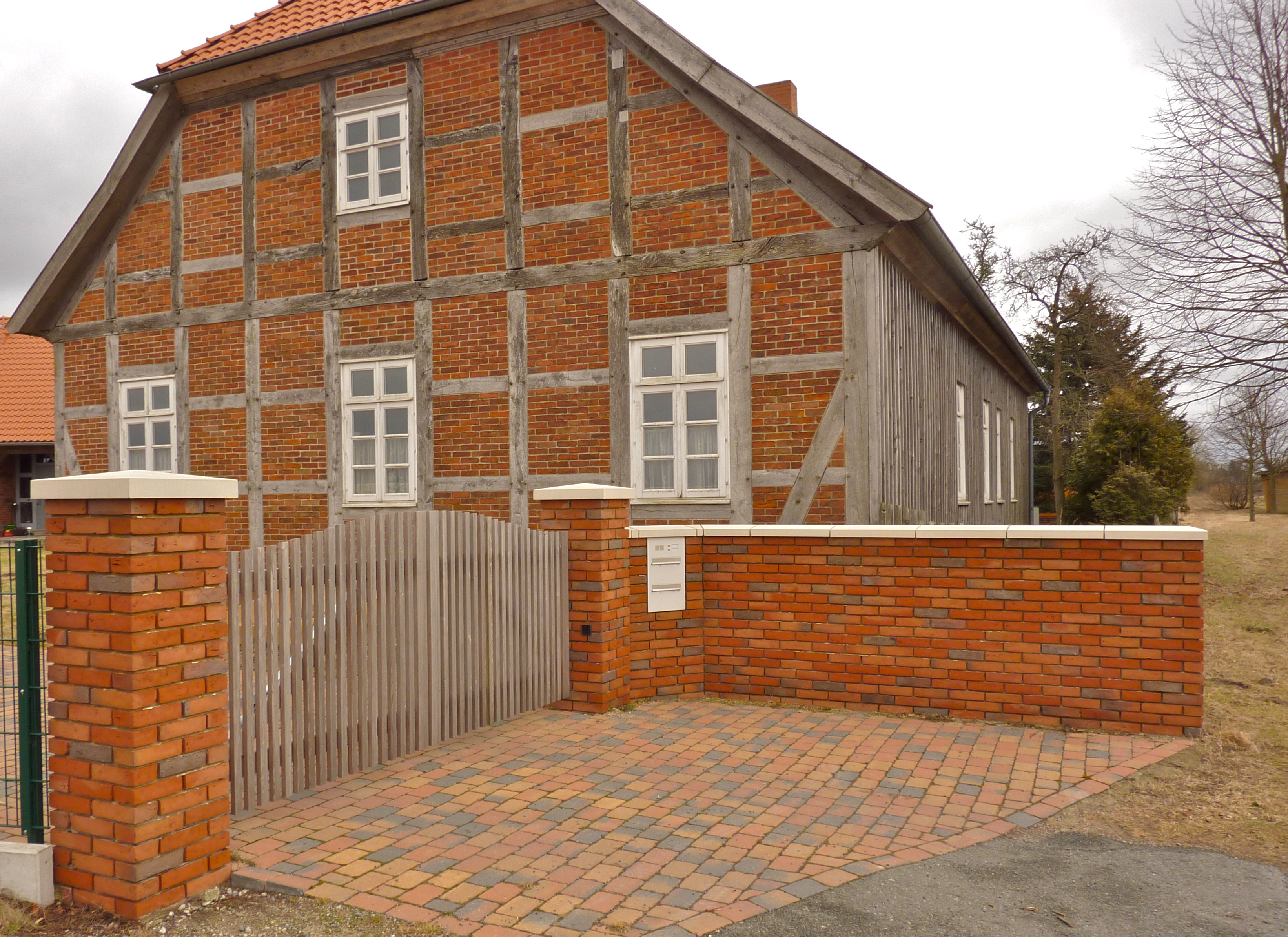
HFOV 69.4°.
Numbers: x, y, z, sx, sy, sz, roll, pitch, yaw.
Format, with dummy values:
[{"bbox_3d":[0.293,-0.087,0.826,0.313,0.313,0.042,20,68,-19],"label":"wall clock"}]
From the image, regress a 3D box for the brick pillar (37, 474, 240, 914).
[{"bbox_3d":[-2.181,0.906,4.043,0.565,1.789,0.565,-1,-1,24],"label":"brick pillar"}]

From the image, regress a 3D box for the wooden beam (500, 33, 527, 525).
[{"bbox_3d":[-1.401,-1.920,10.384,0.245,5.817,0.180,-1,-2,23],"label":"wooden beam"}]

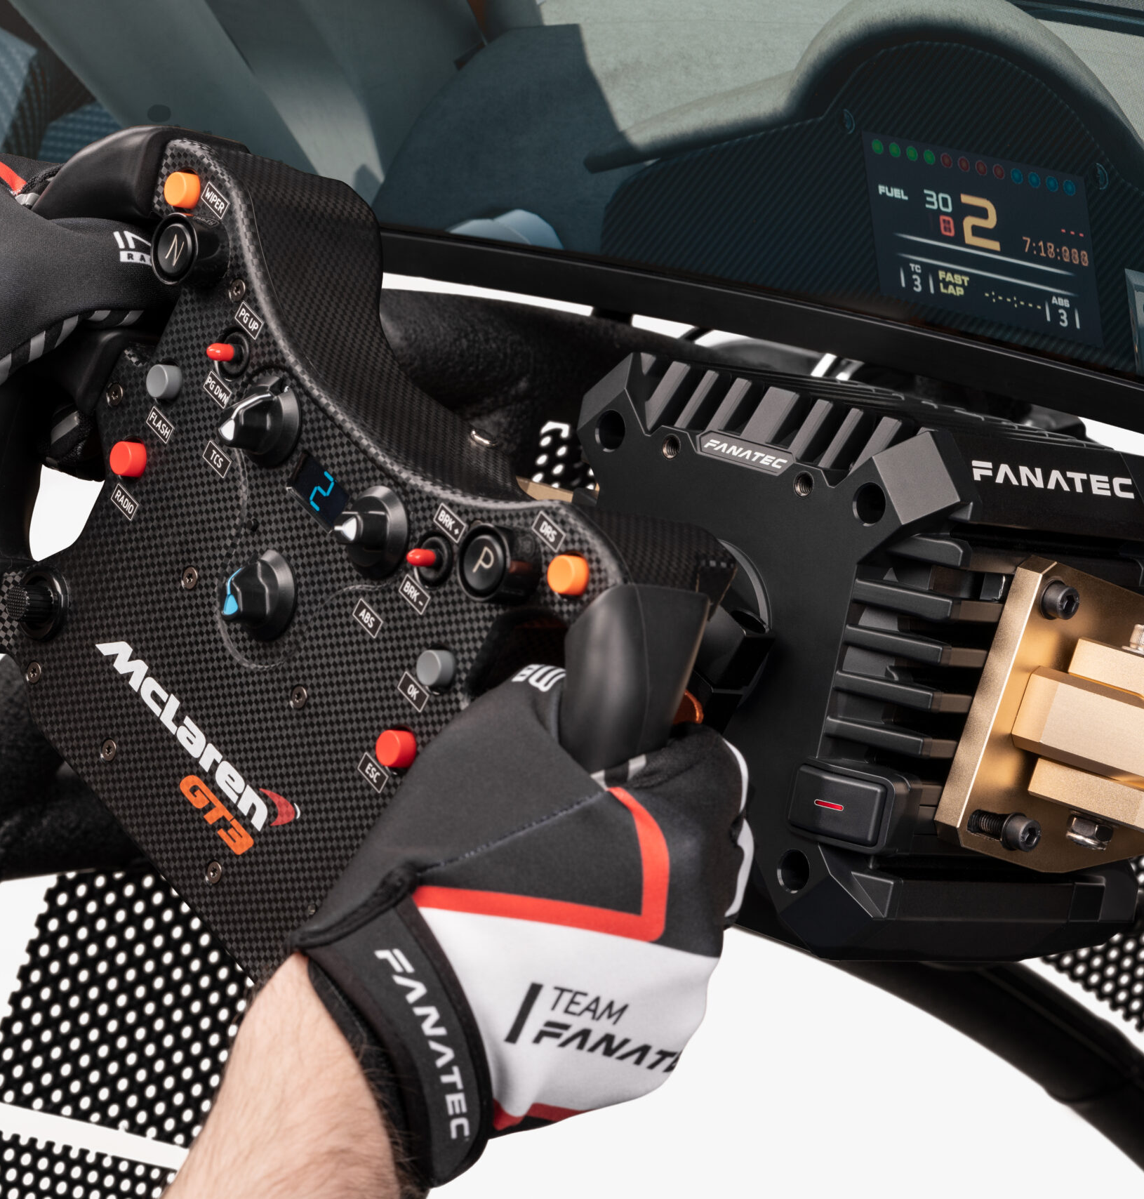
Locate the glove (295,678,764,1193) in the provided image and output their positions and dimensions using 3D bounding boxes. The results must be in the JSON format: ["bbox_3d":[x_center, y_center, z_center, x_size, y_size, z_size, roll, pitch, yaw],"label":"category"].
[{"bbox_3d":[-0.009,0.075,1.066,0.085,0.107,0.145,32,32,14],"label":"glove"}]

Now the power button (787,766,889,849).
[{"bbox_3d":[0.074,0.058,1.247,0.026,0.017,0.008,13,7,17],"label":"power button"}]

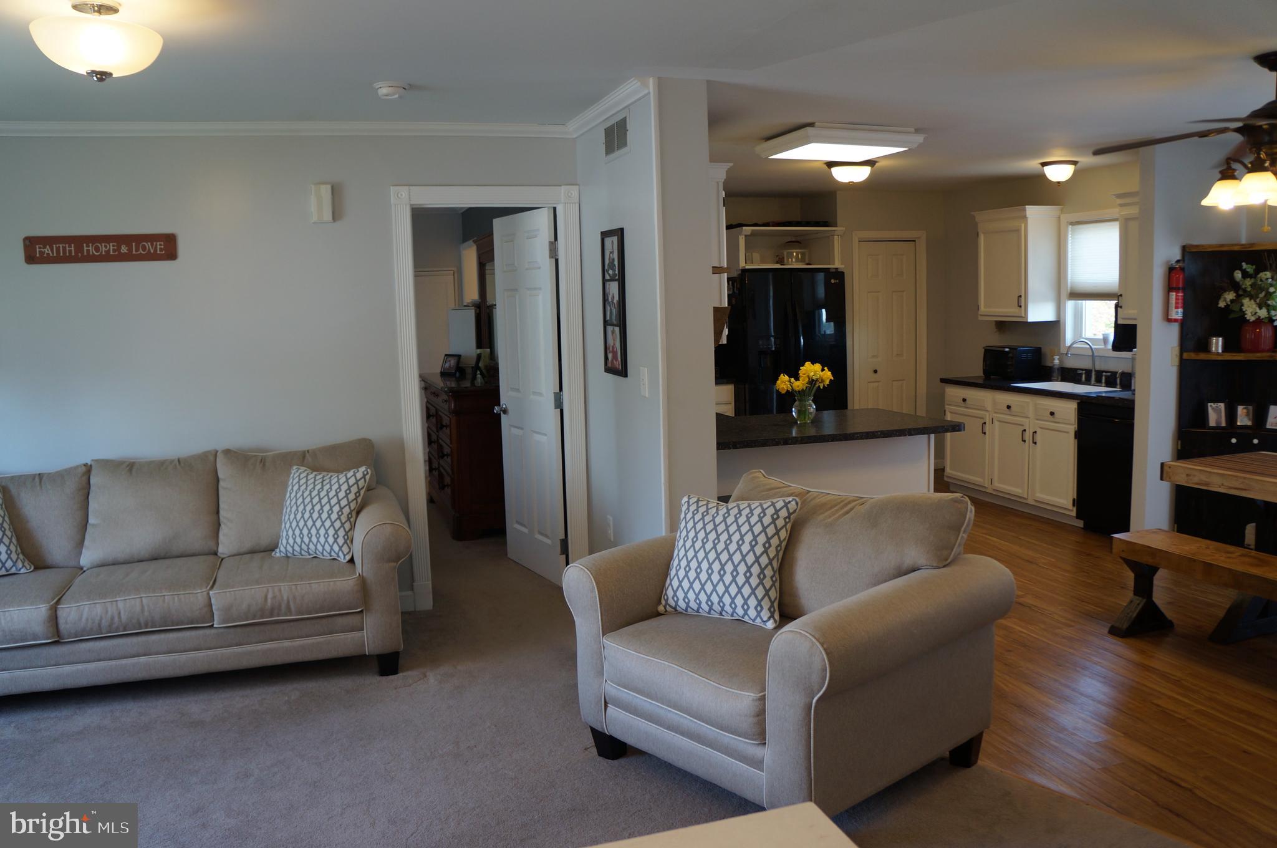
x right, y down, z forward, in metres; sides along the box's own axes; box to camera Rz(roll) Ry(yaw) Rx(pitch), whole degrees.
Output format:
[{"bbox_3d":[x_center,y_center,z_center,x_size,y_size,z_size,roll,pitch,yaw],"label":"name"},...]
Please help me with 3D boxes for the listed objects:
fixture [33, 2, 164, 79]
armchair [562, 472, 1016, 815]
[{"bbox_3d":[-1.547,-1.096,2.742,0.334,0.215,0.334,-4,7,-17],"label":"fixture"},{"bbox_3d":[0.481,0.676,3.214,0.950,0.890,1.155,-8,10,-39],"label":"armchair"}]

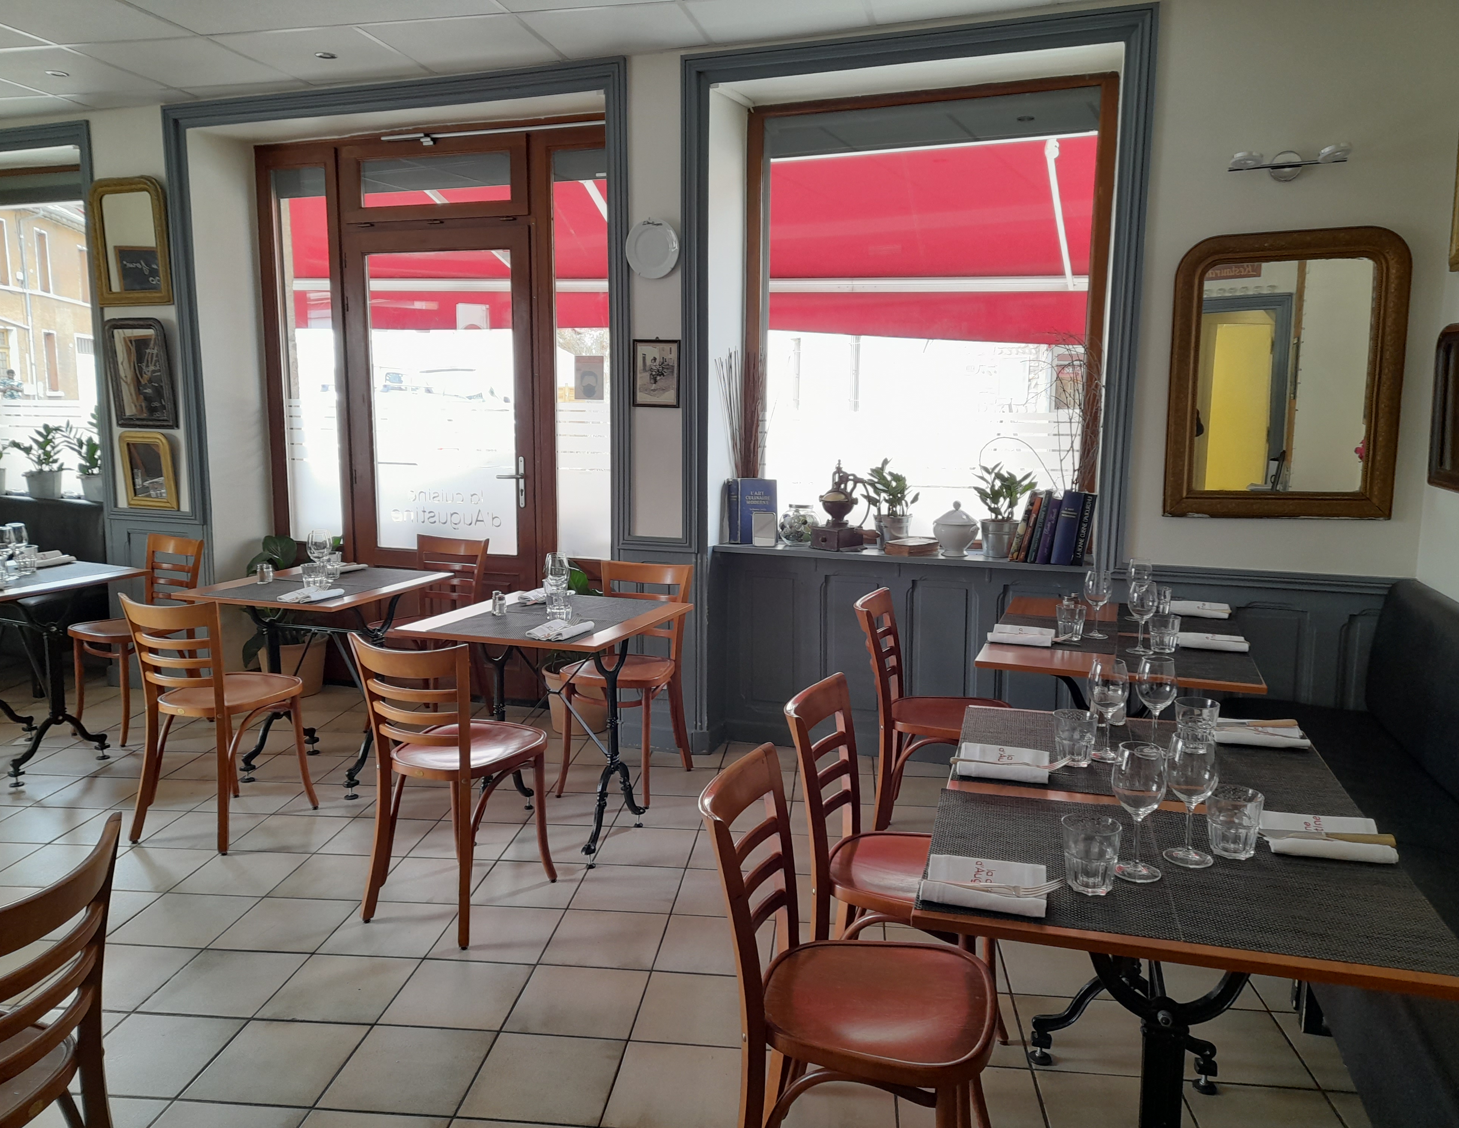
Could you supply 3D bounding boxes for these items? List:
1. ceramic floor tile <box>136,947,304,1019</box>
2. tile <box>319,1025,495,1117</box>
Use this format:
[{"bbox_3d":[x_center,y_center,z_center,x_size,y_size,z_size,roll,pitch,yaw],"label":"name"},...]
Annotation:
[{"bbox_3d":[-1.276,1.067,2.767,0.300,0.010,0.300,1,9,6],"label":"ceramic floor tile"},{"bbox_3d":[-0.703,1.121,2.407,0.299,0.010,0.299,1,9,6],"label":"tile"}]

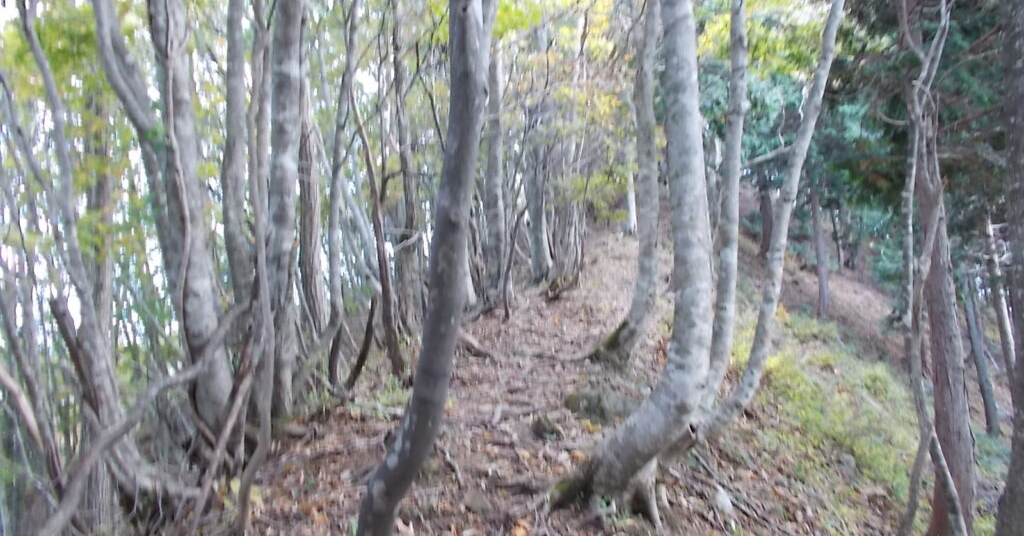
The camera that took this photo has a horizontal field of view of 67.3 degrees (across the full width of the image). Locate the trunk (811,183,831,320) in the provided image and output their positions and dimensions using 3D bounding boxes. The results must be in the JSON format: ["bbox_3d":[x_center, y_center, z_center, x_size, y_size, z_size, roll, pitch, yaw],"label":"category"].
[{"bbox_3d":[6.831,-0.356,17.129,0.265,2.957,0.265,-3,-5,22],"label":"trunk"}]

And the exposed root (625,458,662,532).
[{"bbox_3d":[0.652,1.128,3.816,0.178,0.360,0.178,-1,-5,9],"label":"exposed root"}]

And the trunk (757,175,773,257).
[{"bbox_3d":[6.085,-1.250,18.589,0.349,2.051,0.337,0,-5,18],"label":"trunk"}]

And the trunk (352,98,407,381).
[{"bbox_3d":[-1.145,-0.264,6.606,0.186,2.473,0.152,-9,-5,-9],"label":"trunk"}]

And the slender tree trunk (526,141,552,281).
[{"bbox_3d":[0.468,-0.973,13.107,0.406,2.446,0.389,-2,-5,2],"label":"slender tree trunk"}]

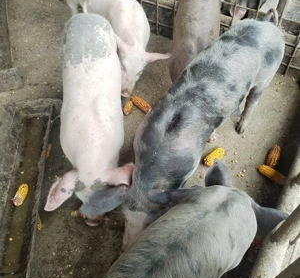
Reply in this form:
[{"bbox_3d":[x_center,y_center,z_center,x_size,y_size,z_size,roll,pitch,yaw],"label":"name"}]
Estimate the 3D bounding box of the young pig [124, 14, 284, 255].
[{"bbox_3d":[0.267,-0.107,1.439,0.340,0.600,1.190,31,55,25],"label":"young pig"}]

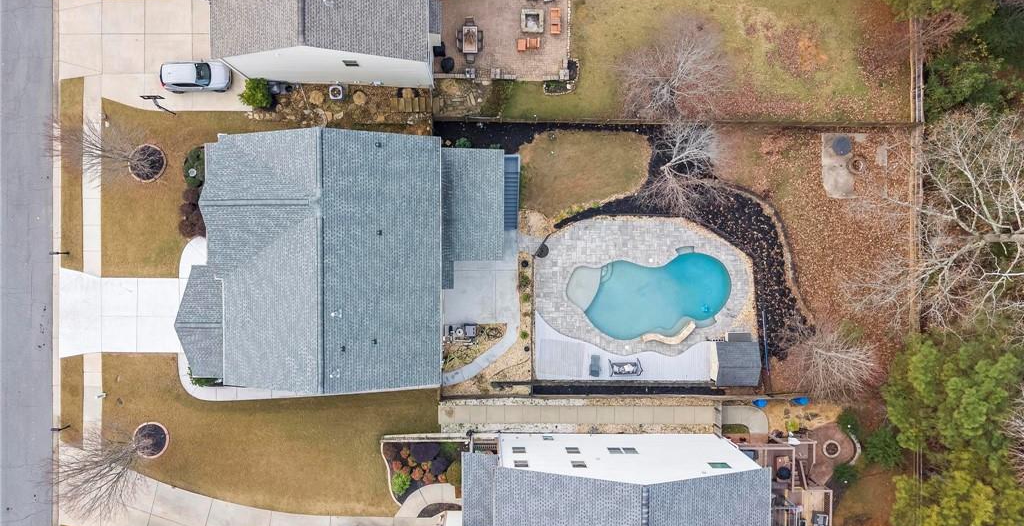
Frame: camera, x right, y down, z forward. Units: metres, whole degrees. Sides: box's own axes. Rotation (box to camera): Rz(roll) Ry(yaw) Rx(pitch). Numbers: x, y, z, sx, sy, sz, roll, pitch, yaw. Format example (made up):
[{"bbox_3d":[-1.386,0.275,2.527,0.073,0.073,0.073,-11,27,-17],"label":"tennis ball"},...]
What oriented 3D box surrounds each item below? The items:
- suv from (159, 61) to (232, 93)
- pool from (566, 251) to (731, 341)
[{"bbox_3d":[-21.188,-12.512,47.583,4.650,1.680,1.860,-1,91,-2],"label":"suv"},{"bbox_3d":[9.600,2.272,50.456,11.640,1.500,6.310,0,91,-2],"label":"pool"}]

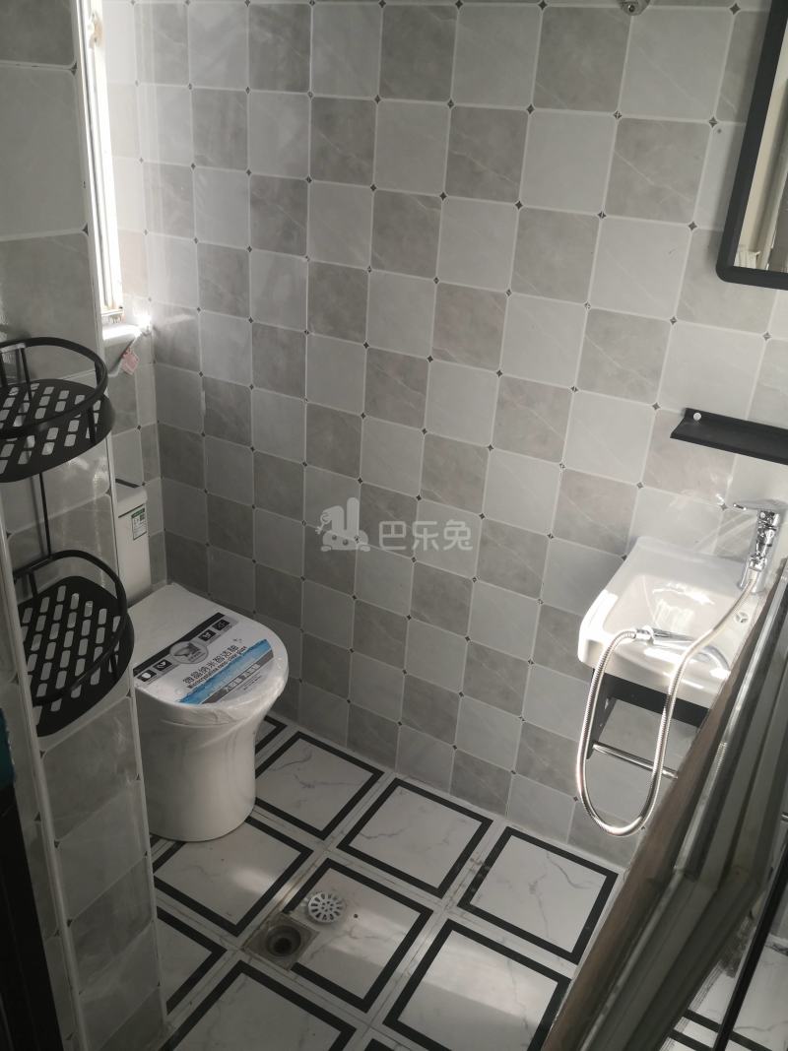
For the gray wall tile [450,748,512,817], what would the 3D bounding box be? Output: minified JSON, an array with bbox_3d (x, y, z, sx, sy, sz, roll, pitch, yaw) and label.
[{"bbox_3d":[0.208,0.609,1.955,0.148,0.148,0.010,17,28,25],"label":"gray wall tile"}]

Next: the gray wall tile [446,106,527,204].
[{"bbox_3d":[0.163,-0.651,1.445,0.148,0.148,0.010,17,28,25],"label":"gray wall tile"}]

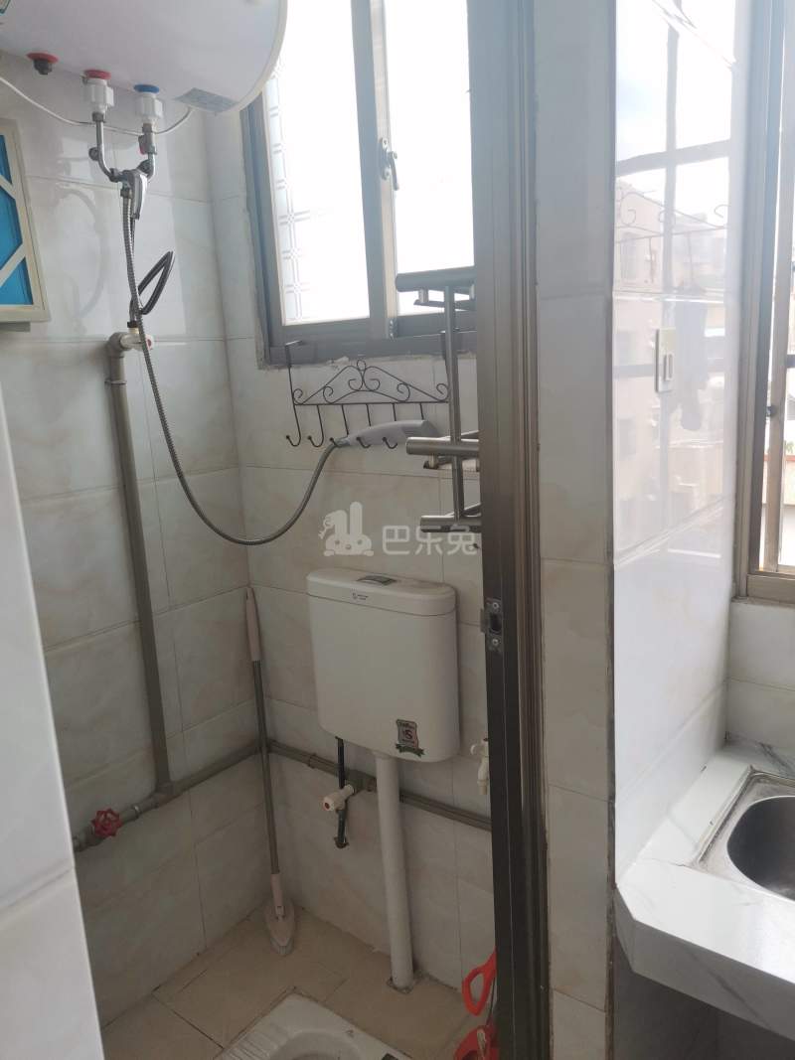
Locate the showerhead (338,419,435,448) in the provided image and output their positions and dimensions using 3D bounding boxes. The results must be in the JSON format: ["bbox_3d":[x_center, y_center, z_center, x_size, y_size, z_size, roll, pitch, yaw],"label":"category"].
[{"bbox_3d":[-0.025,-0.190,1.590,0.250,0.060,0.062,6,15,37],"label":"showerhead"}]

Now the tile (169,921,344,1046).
[{"bbox_3d":[-0.324,1.084,1.863,0.302,0.012,0.300,6,15,37],"label":"tile"}]

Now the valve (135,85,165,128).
[{"bbox_3d":[-0.451,-0.767,1.441,0.047,0.070,0.043,6,15,37],"label":"valve"}]

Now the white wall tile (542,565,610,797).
[{"bbox_3d":[0.221,0.183,0.974,0.087,0.300,0.012,6,15,36],"label":"white wall tile"}]

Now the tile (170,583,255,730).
[{"bbox_3d":[-0.443,0.305,1.943,0.012,0.300,0.242,6,15,38],"label":"tile"}]

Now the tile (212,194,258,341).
[{"bbox_3d":[-0.364,-0.594,1.818,0.110,0.300,0.012,6,15,37],"label":"tile"}]

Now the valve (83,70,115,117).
[{"bbox_3d":[-0.512,-0.746,1.364,0.047,0.070,0.043,6,15,37],"label":"valve"}]

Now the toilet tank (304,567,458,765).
[{"bbox_3d":[-0.039,0.280,1.701,0.346,0.352,0.105,6,15,37],"label":"toilet tank"}]

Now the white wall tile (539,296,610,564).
[{"bbox_3d":[0.205,-0.111,0.912,0.087,0.300,0.012,6,15,36],"label":"white wall tile"}]

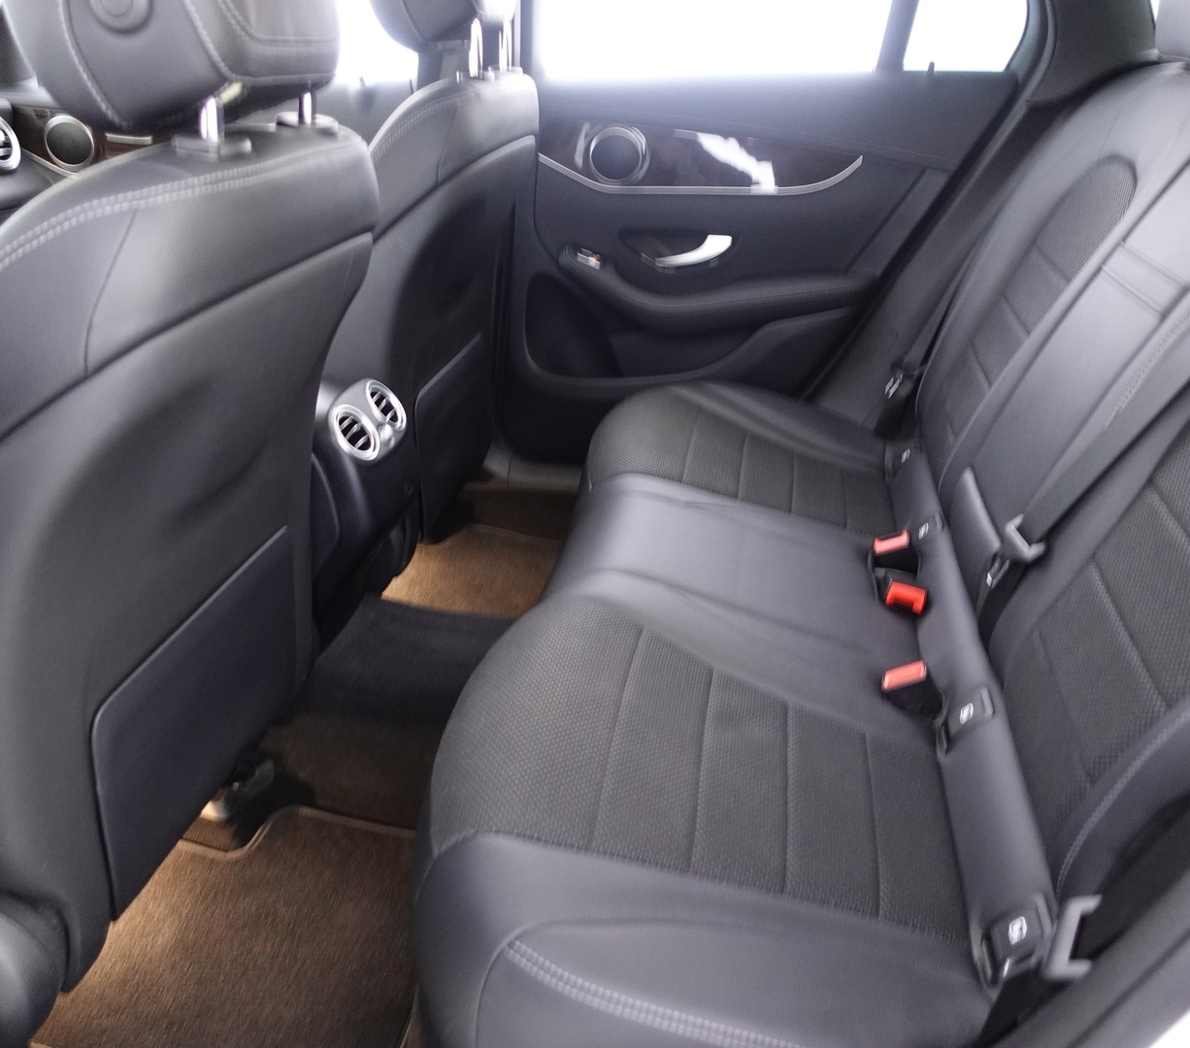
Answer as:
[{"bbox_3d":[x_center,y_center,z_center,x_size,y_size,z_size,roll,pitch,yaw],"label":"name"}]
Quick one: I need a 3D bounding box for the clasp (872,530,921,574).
[{"bbox_3d":[0.394,0.041,1.365,0.044,0.048,0.026,-18,39,24],"label":"clasp"}]

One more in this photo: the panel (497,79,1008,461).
[{"bbox_3d":[0.229,-0.410,1.800,0.840,0.670,0.130,4,26,9],"label":"panel"}]

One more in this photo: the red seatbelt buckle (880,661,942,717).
[{"bbox_3d":[0.340,0.179,1.116,0.045,0.048,0.026,-26,18,23],"label":"red seatbelt buckle"}]

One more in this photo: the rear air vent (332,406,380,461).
[{"bbox_3d":[-0.280,-0.102,1.217,0.030,0.072,0.072,-26,18,21],"label":"rear air vent"}]

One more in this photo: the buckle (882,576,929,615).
[{"bbox_3d":[0.387,0.093,1.299,0.044,0.027,0.040,15,-2,20],"label":"buckle"}]

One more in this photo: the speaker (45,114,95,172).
[{"bbox_3d":[-0.965,-0.697,1.923,0.100,0.100,0.025,4,26,9],"label":"speaker"}]

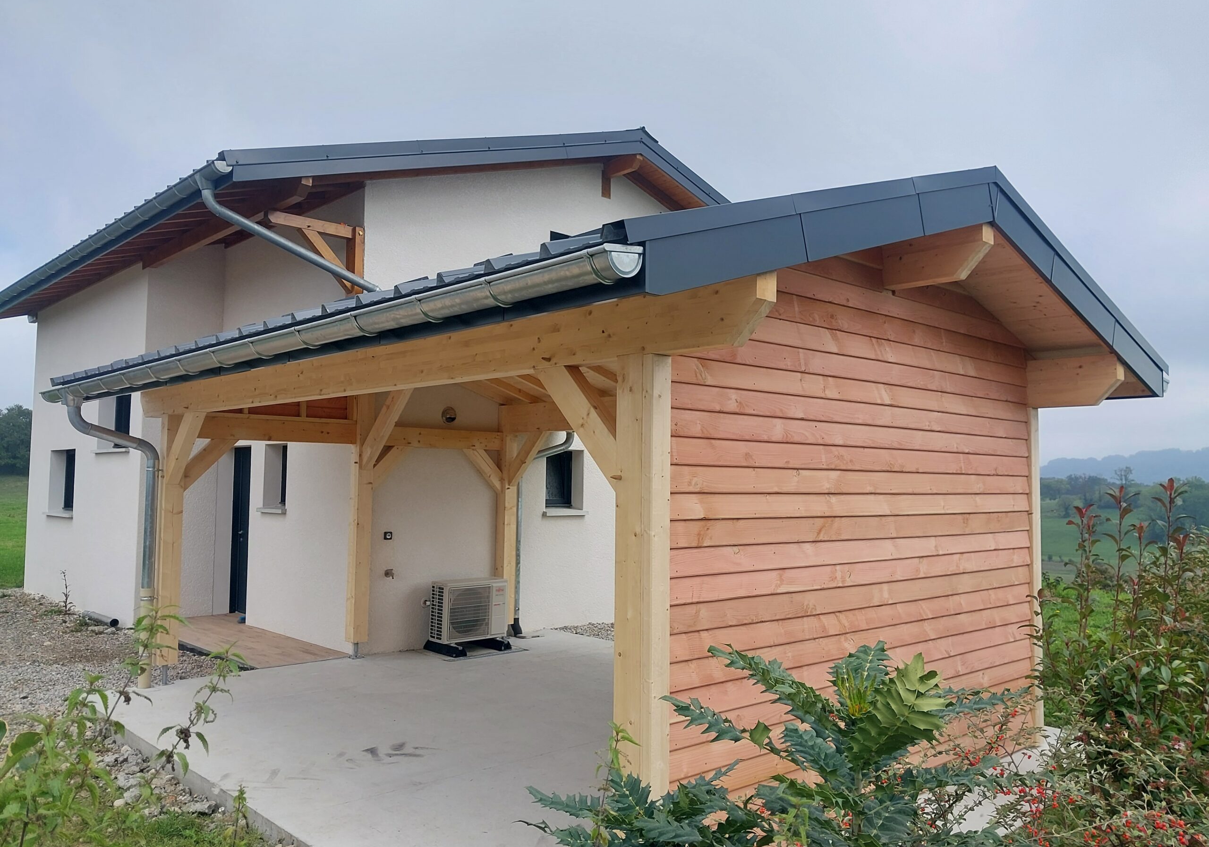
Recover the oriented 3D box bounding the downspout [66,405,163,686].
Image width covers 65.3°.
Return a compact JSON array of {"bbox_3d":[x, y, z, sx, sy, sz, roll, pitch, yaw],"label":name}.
[{"bbox_3d":[-4.003,0.985,7.647,0.730,2.376,0.107,4,-5,-42],"label":"downspout"}]

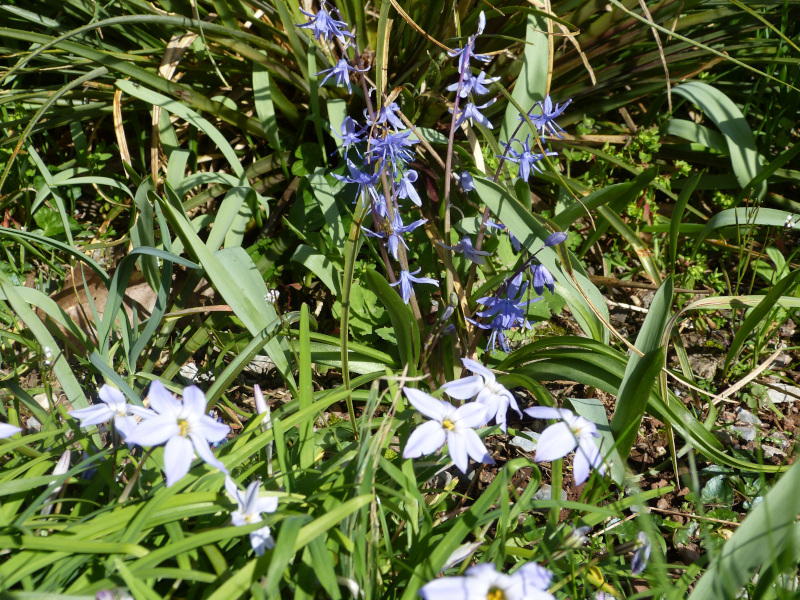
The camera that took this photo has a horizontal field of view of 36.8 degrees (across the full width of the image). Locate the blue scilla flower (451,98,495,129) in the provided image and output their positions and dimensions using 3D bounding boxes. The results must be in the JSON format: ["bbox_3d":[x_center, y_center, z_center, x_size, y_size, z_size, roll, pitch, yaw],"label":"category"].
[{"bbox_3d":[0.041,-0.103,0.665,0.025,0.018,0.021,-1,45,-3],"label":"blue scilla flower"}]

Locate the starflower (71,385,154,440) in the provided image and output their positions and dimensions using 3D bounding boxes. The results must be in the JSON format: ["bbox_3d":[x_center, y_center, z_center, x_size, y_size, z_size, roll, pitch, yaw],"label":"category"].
[{"bbox_3d":[-0.122,0.048,0.510,0.038,0.022,0.026,-8,71,-15],"label":"starflower"}]

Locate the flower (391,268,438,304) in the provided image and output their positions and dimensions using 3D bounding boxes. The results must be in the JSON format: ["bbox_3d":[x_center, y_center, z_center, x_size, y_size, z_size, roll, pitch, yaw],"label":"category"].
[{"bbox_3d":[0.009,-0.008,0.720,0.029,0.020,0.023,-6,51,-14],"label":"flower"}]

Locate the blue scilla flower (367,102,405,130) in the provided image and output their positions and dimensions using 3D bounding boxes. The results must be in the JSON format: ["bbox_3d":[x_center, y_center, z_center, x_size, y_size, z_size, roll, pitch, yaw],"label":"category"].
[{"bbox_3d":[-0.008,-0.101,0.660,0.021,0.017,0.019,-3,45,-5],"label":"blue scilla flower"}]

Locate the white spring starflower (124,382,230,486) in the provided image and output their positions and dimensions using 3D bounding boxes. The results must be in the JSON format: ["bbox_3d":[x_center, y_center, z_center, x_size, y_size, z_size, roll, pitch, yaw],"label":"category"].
[{"bbox_3d":[-0.087,0.053,0.470,0.041,0.041,0.015,-3,-6,-7],"label":"white spring starflower"}]

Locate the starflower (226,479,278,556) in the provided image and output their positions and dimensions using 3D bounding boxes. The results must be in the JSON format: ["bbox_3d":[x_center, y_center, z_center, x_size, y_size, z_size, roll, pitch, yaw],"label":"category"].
[{"bbox_3d":[-0.059,0.086,0.475,0.024,0.032,0.020,-13,0,-25],"label":"starflower"}]

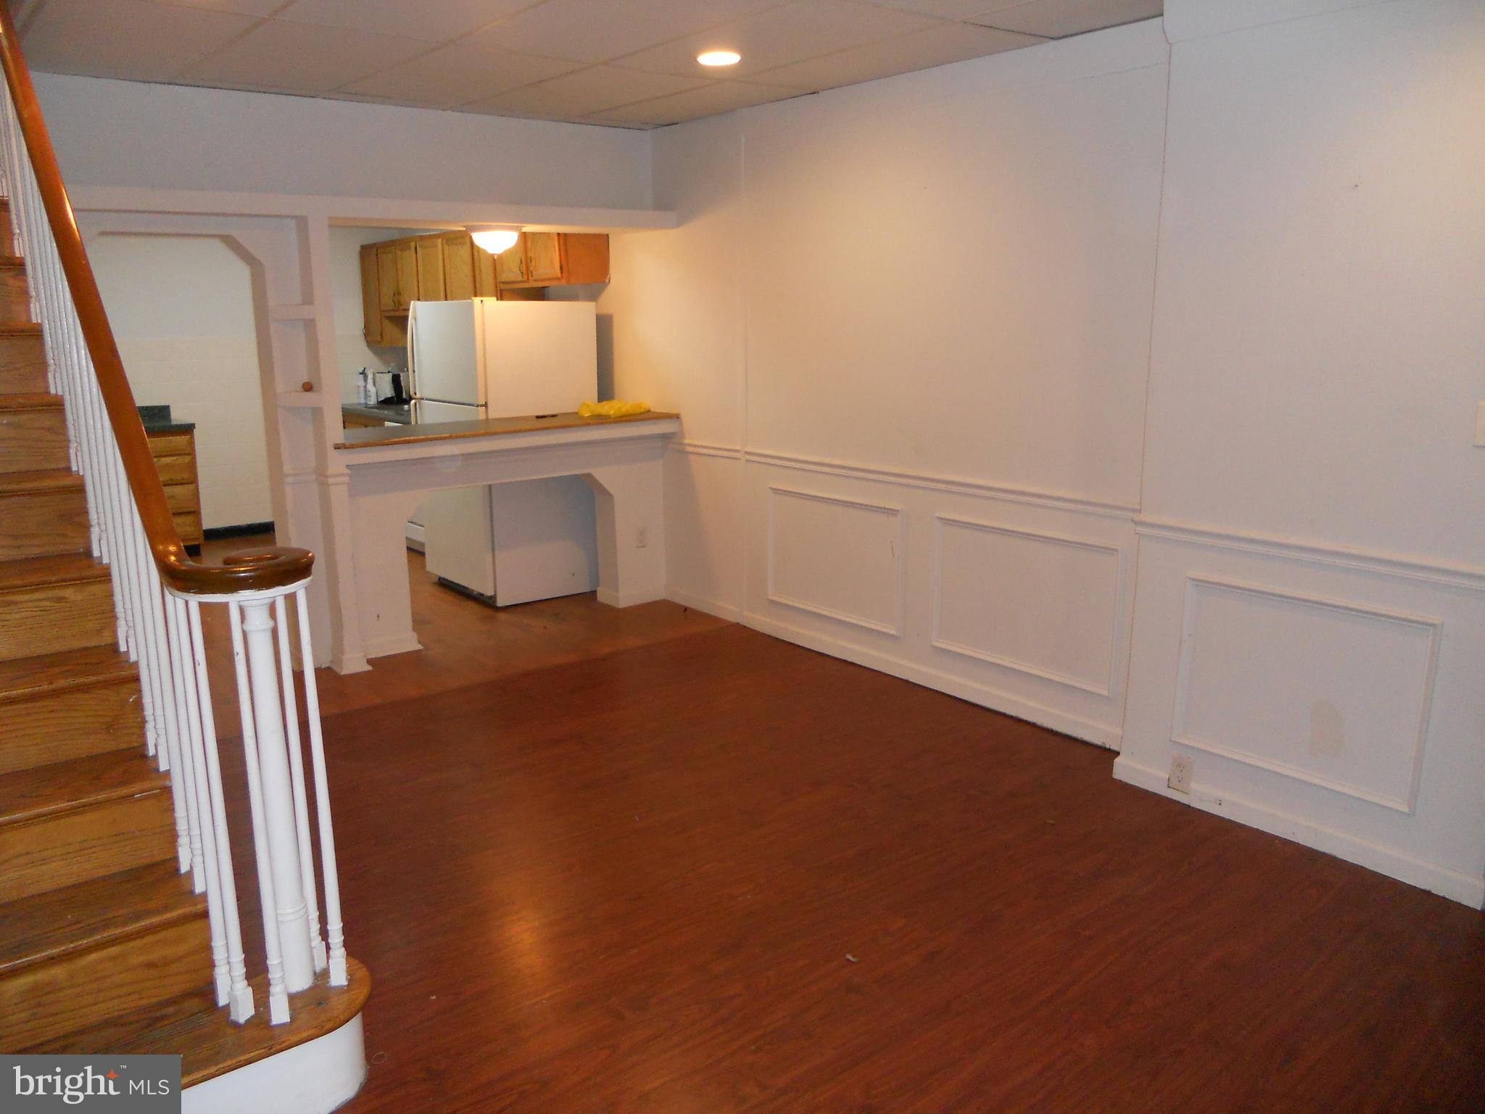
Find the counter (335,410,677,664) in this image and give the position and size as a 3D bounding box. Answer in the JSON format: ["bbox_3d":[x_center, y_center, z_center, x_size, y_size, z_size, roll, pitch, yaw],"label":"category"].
[{"bbox_3d":[-1.225,-0.163,6.117,1.859,1.087,0.506,-10,16,-36],"label":"counter"}]

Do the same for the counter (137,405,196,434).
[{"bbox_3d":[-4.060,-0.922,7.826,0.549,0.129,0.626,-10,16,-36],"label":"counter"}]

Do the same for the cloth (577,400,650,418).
[{"bbox_3d":[-0.694,-0.832,6.441,0.412,0.072,0.274,-10,16,-36],"label":"cloth"}]

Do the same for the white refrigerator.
[{"bbox_3d":[-1.395,-0.653,6.888,0.785,1.708,0.820,-10,16,-36],"label":"white refrigerator"}]

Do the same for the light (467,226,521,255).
[{"bbox_3d":[-1.309,-1.661,6.141,0.304,0.142,0.304,-10,16,-36],"label":"light"}]

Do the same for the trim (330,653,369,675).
[{"bbox_3d":[-1.877,0.485,5.534,0.146,0.091,0.178,-10,16,-36],"label":"trim"}]

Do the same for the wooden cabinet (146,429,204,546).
[{"bbox_3d":[-4.039,-0.440,7.964,0.455,0.873,0.600,-10,16,-36],"label":"wooden cabinet"}]

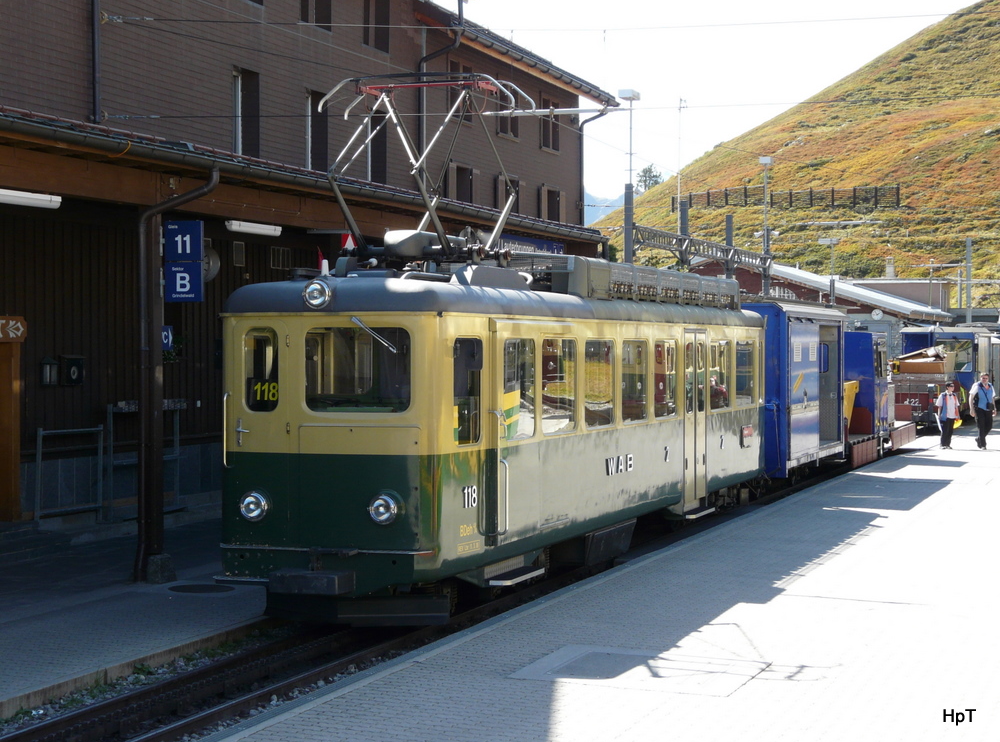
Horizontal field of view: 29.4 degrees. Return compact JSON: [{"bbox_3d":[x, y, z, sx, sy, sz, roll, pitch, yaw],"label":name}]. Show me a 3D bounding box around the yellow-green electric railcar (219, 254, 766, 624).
[{"bbox_3d":[0.840,0.541,23.202,2.180,3.400,14.400,0,1,19],"label":"yellow-green electric railcar"}]

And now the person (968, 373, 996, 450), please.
[{"bbox_3d":[11.142,0.939,44.000,0.620,1.770,0.500,0,1,-3],"label":"person"}]

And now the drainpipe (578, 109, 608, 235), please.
[{"bbox_3d":[2.489,-5.342,51.144,0.700,3.345,0.130,0,1,19],"label":"drainpipe"}]

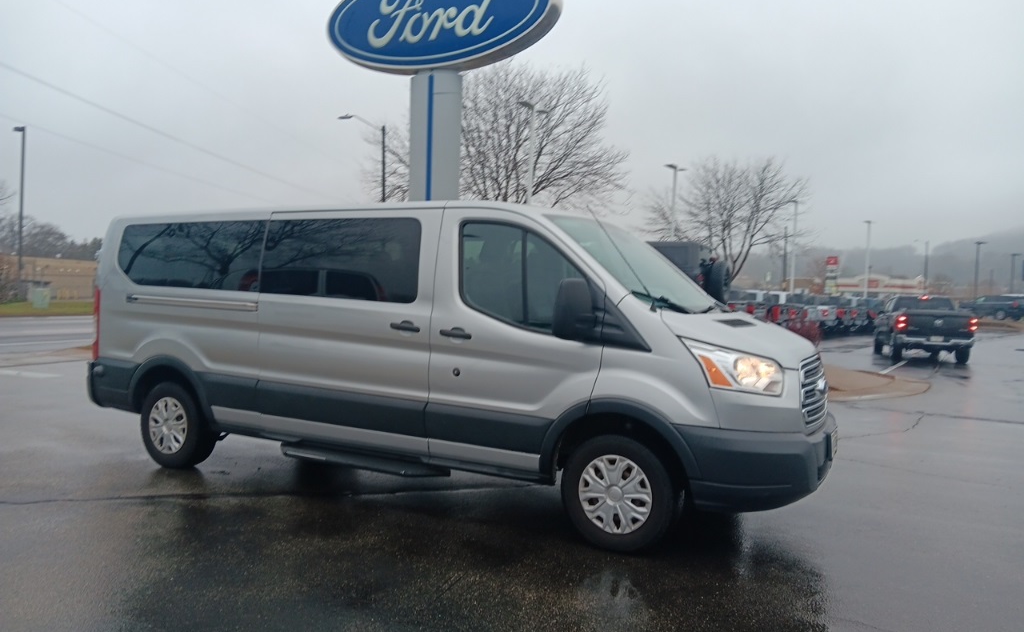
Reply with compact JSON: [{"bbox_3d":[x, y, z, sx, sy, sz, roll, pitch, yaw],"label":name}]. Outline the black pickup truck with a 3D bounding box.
[{"bbox_3d":[12.656,0.356,23.938,2.060,1.949,5.853,2,1,18],"label":"black pickup truck"}]

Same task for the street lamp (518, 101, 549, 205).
[{"bbox_3d":[0.585,-3.228,26.475,0.420,8.200,1.250,3,2,41],"label":"street lamp"}]

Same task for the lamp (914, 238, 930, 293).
[{"bbox_3d":[43.342,-3.525,81.780,1.600,9.200,0.400,3,1,27],"label":"lamp"}]

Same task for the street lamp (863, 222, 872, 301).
[{"bbox_3d":[26.912,-3.053,58.278,0.420,8.200,1.250,3,2,41],"label":"street lamp"}]

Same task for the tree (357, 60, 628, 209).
[{"bbox_3d":[-0.990,-4.444,29.361,10.200,10.400,9.800,2,1,0],"label":"tree"}]

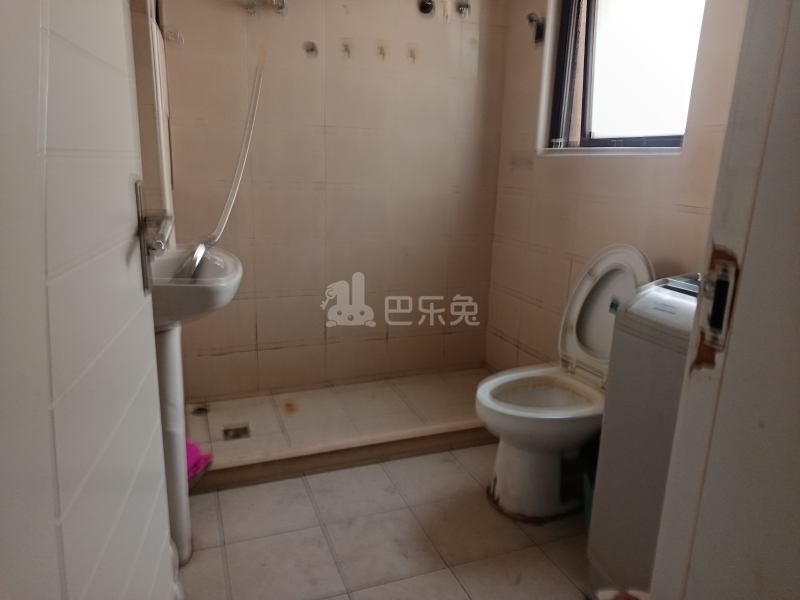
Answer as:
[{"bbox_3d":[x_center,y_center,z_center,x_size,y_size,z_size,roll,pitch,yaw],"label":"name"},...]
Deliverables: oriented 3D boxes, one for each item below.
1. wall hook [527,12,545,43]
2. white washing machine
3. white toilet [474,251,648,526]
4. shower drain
[{"bbox_3d":[0.607,-1.215,2.479,0.054,0.107,0.045,-4,15,-20],"label":"wall hook"},{"bbox_3d":[0.883,0.408,1.336,0.540,0.870,0.530,-4,15,-20],"label":"white washing machine"},{"bbox_3d":[0.519,0.256,1.890,0.590,0.872,0.410,-5,16,-26],"label":"white toilet"},{"bbox_3d":[-0.697,0.566,2.374,0.103,0.010,0.108,-4,15,-20],"label":"shower drain"}]

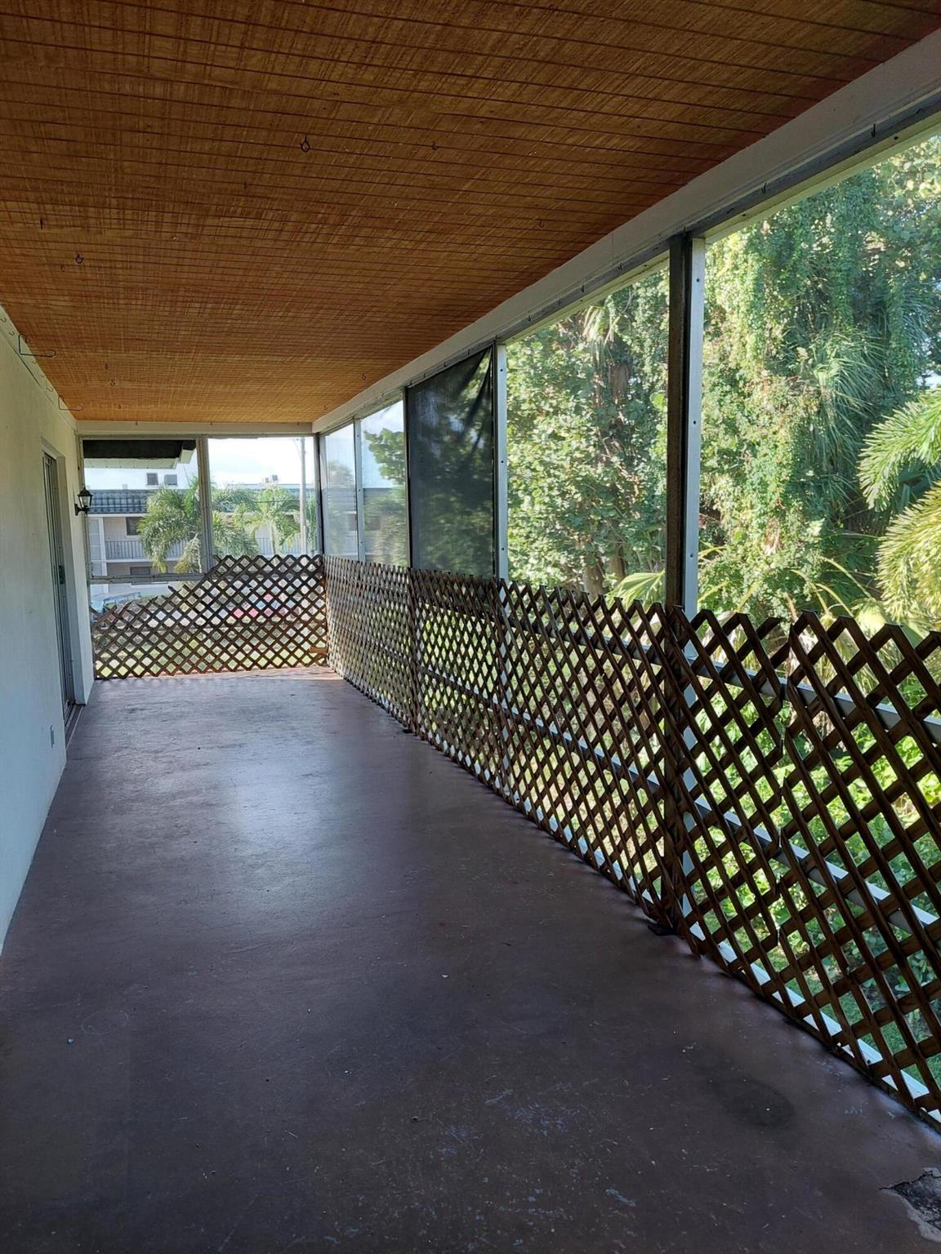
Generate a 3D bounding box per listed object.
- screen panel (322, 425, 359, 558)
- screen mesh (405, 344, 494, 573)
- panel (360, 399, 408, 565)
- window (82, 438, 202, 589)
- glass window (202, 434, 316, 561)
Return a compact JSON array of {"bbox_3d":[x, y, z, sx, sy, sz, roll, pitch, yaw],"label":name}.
[{"bbox_3d":[-1.277,-1.226,8.413,0.050,1.344,1.675,-4,7,-20],"label":"screen panel"},{"bbox_3d":[-0.166,-0.874,5.446,0.050,1.413,1.628,-4,7,-20],"label":"screen mesh"},{"bbox_3d":[-0.693,-1.043,6.854,0.050,1.337,1.398,-4,7,-20],"label":"panel"},{"bbox_3d":[-3.263,-1.179,8.697,1.096,1.423,0.050,-4,7,-20],"label":"window"},{"bbox_3d":[-2.151,-1.311,9.098,1.096,1.370,0.050,-4,7,-20],"label":"glass window"}]

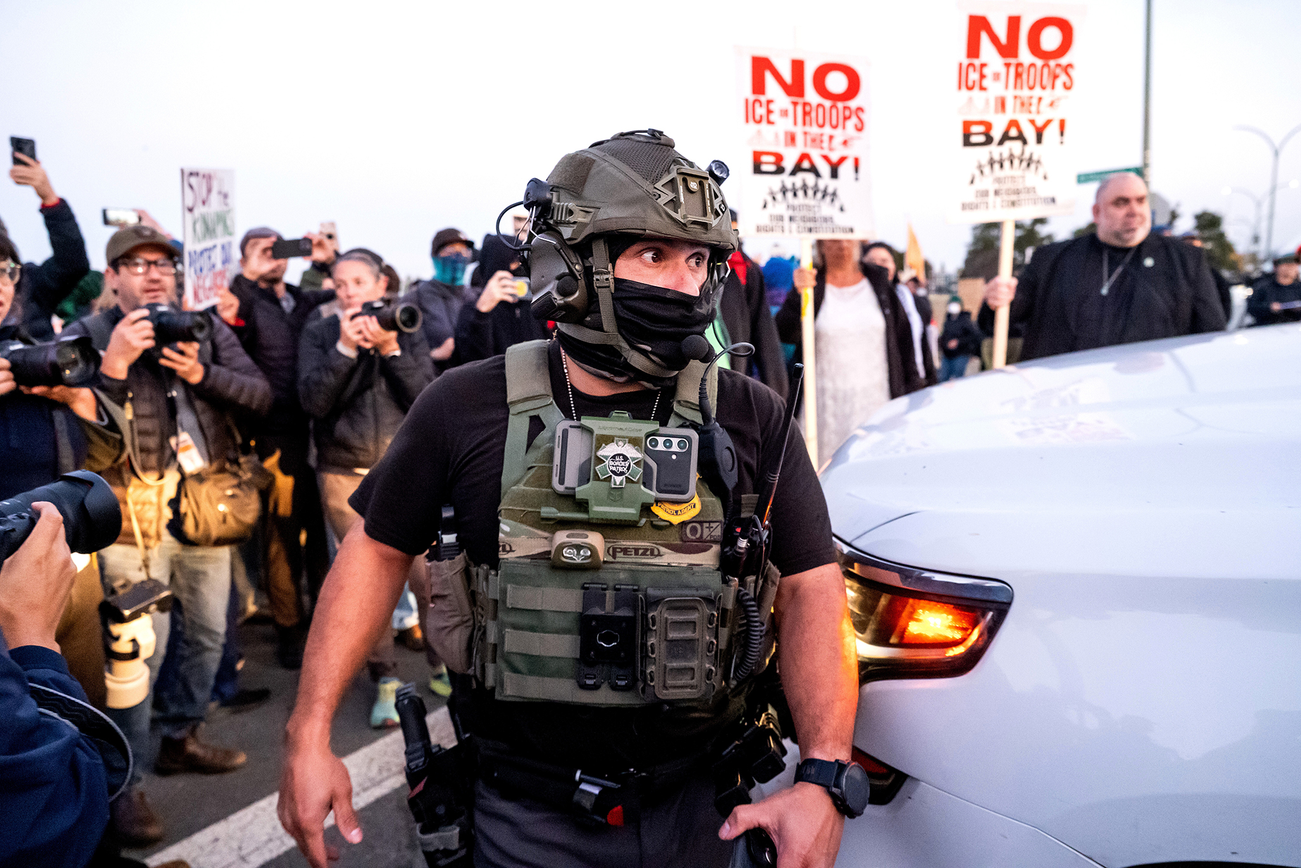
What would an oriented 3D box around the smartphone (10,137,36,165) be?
[{"bbox_3d":[-2.215,-0.972,3.200,0.075,0.152,0.010,-7,10,-37],"label":"smartphone"}]

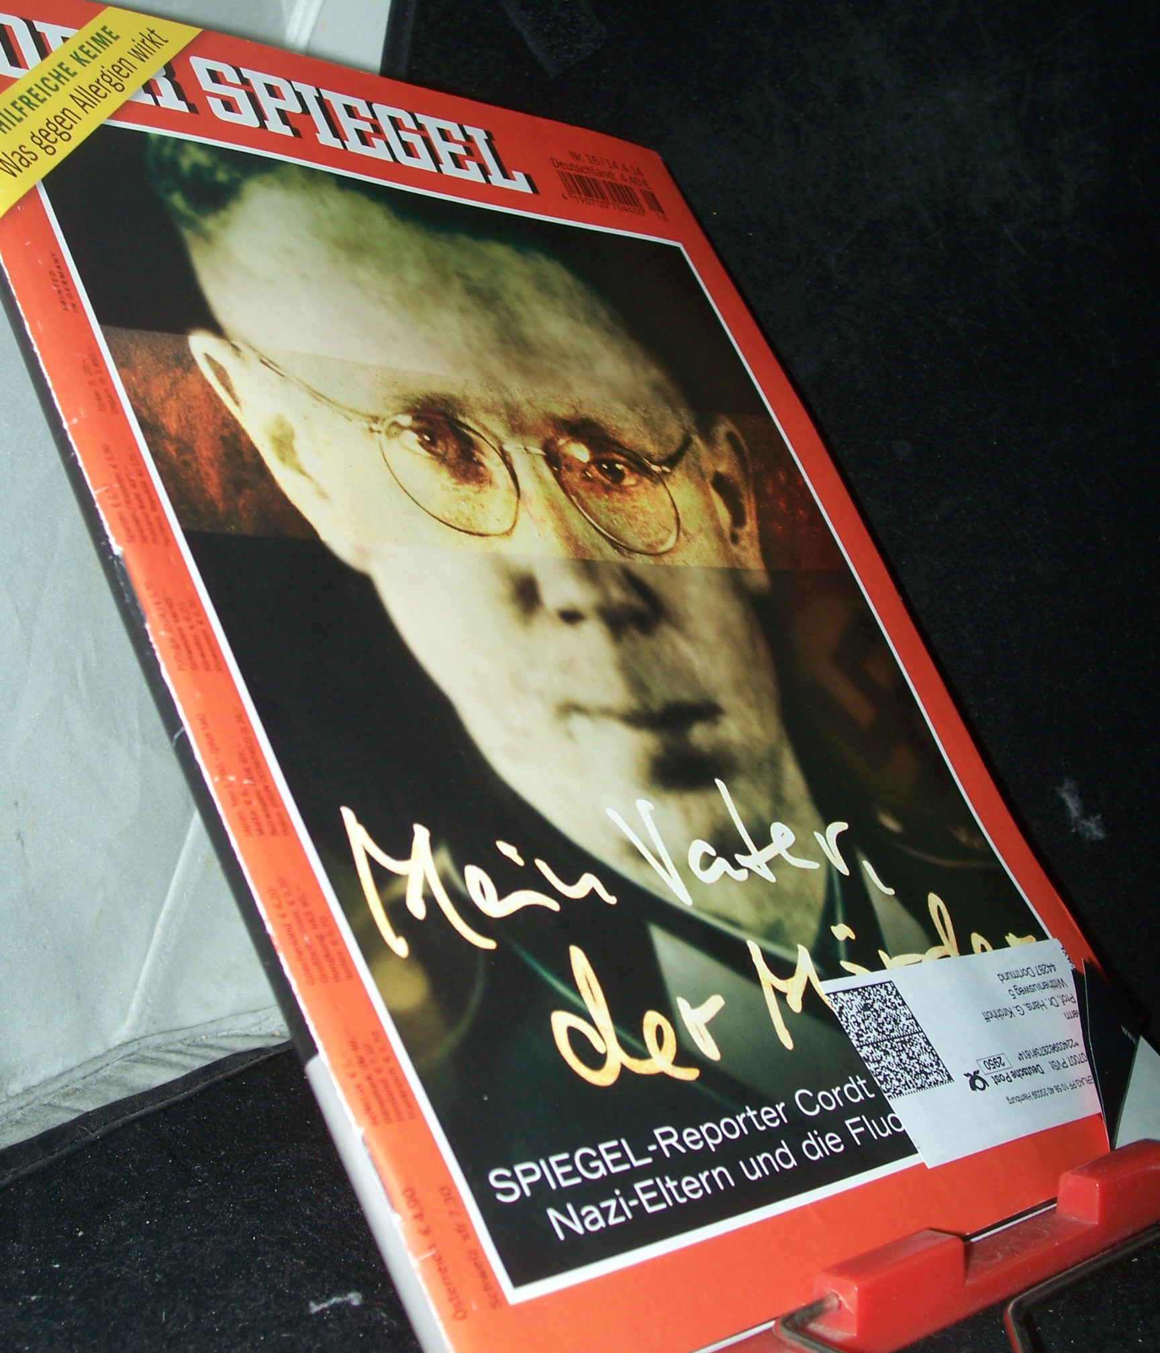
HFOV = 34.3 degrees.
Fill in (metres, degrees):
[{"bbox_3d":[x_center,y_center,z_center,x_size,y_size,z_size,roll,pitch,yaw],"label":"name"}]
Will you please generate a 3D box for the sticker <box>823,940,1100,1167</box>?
[{"bbox_3d":[0.079,0.069,0.355,0.085,0.037,0.002,2,-39,-48],"label":"sticker"}]

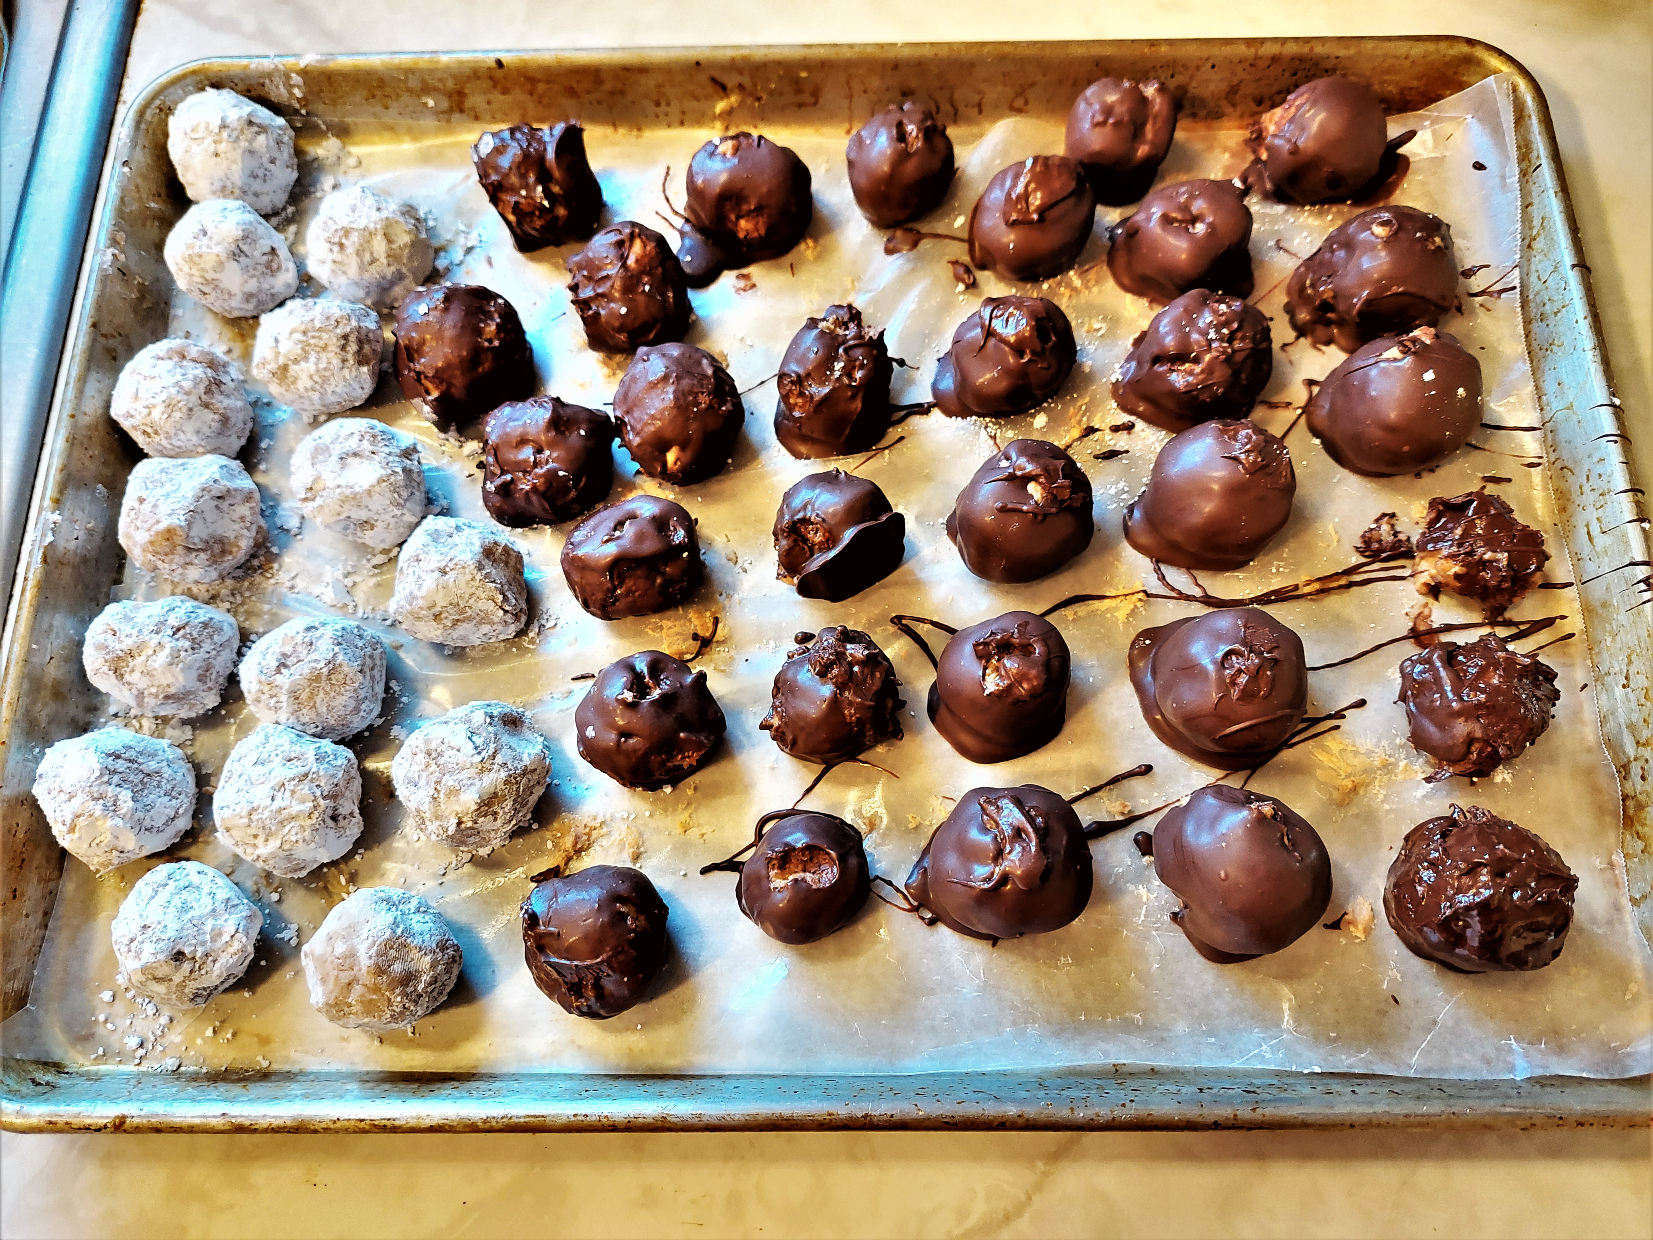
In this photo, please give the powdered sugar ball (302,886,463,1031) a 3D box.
[{"bbox_3d":[-0.112,0.085,0.289,0.038,0.033,0.035,0,72,1],"label":"powdered sugar ball"}]

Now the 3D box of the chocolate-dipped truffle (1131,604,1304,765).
[{"bbox_3d":[0.106,0.018,0.311,0.047,0.036,0.044,-1,72,1],"label":"chocolate-dipped truffle"}]

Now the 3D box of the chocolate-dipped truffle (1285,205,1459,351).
[{"bbox_3d":[0.161,-0.100,0.339,0.047,0.041,0.044,-1,72,1],"label":"chocolate-dipped truffle"}]

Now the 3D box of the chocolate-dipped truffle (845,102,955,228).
[{"bbox_3d":[0.024,-0.146,0.367,0.035,0.034,0.040,-1,72,1],"label":"chocolate-dipped truffle"}]

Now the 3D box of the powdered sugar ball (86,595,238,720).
[{"bbox_3d":[-0.186,0.010,0.320,0.039,0.031,0.035,0,72,1],"label":"powdered sugar ball"}]

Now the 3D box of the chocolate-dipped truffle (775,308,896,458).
[{"bbox_3d":[0.002,-0.071,0.340,0.036,0.040,0.046,-1,72,1],"label":"chocolate-dipped truffle"}]

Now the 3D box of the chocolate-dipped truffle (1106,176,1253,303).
[{"bbox_3d":[0.110,-0.118,0.358,0.044,0.034,0.038,0,70,1],"label":"chocolate-dipped truffle"}]

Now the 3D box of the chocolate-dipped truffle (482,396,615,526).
[{"bbox_3d":[-0.080,-0.046,0.330,0.037,0.034,0.038,-1,72,1],"label":"chocolate-dipped truffle"}]

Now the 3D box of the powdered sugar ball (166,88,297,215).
[{"bbox_3d":[-0.190,-0.149,0.366,0.038,0.036,0.038,0,72,1],"label":"powdered sugar ball"}]

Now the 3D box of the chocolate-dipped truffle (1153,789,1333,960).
[{"bbox_3d":[0.106,0.065,0.295,0.044,0.039,0.044,-1,72,1],"label":"chocolate-dipped truffle"}]

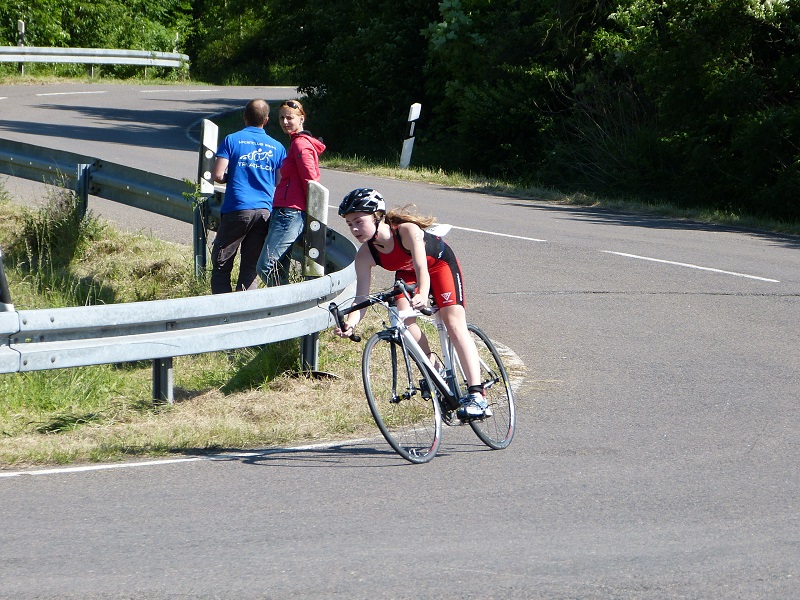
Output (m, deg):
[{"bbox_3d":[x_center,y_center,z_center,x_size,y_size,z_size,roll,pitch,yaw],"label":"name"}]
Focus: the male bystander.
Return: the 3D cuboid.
[{"bbox_3d":[-1.086,-0.570,32.300,0.510,1.740,0.400,-1,3,-14],"label":"male bystander"}]

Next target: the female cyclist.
[{"bbox_3d":[0.076,0.029,22.288,0.480,1.220,0.840,-19,-6,24],"label":"female cyclist"}]

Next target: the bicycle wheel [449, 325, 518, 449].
[{"bbox_3d":[0.417,0.434,22.722,0.090,0.668,0.668,-19,-5,23],"label":"bicycle wheel"}]

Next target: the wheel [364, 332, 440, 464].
[{"bbox_3d":[0.010,0.472,21.823,0.090,0.668,0.668,-22,-7,26],"label":"wheel"}]

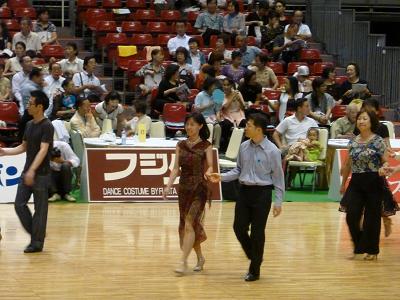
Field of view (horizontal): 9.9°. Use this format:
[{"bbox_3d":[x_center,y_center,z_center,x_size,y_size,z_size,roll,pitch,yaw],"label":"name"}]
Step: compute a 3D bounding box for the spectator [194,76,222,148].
[{"bbox_3d":[0.182,-0.499,36.120,0.500,1.250,0.800,-1,5,-22],"label":"spectator"}]

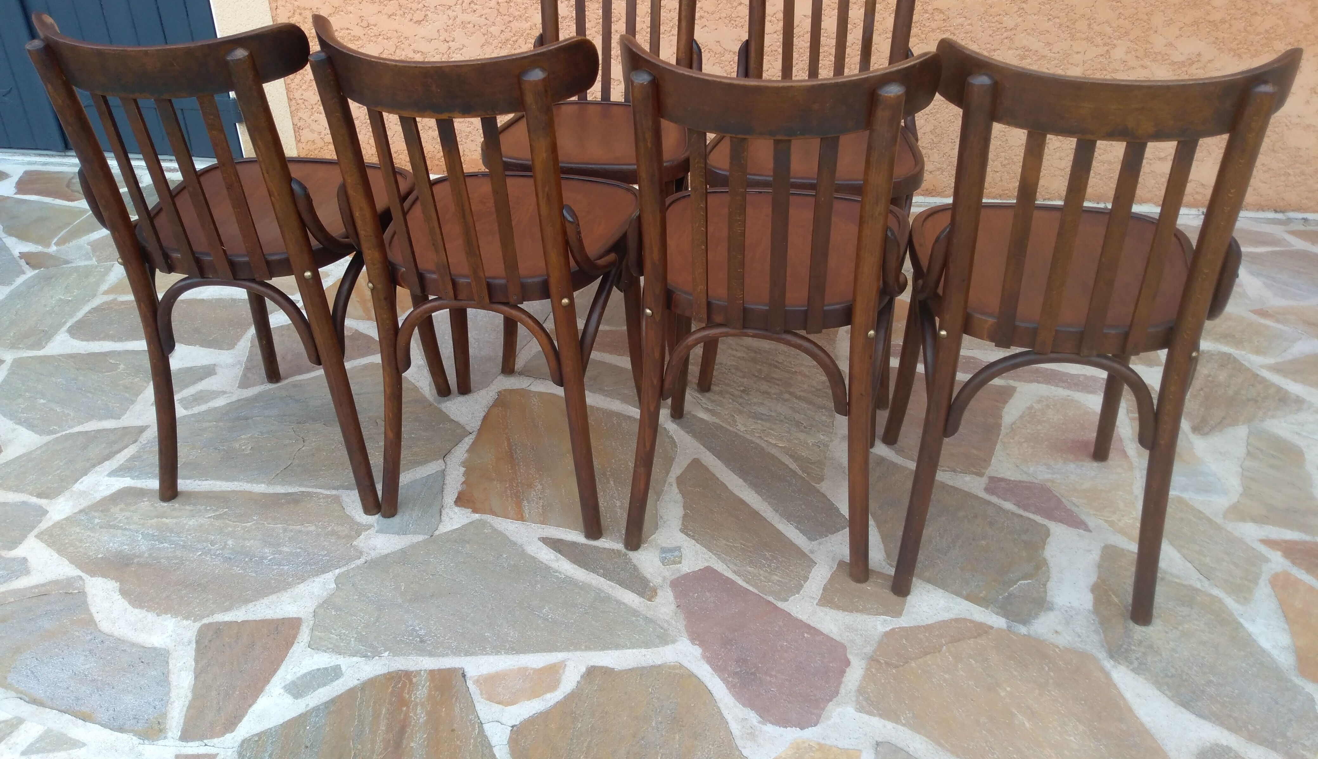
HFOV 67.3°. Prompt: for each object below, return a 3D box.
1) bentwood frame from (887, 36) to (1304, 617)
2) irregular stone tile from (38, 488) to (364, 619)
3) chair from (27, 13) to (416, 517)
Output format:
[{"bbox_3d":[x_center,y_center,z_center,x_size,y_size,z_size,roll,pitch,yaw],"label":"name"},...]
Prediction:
[{"bbox_3d":[0.574,-0.113,1.476,0.415,0.815,0.493,7,32,10],"label":"bentwood frame"},{"bbox_3d":[-0.773,0.292,1.647,0.564,0.020,0.320,2,31,3],"label":"irregular stone tile"},{"bbox_3d":[-0.666,-0.237,1.719,0.415,0.815,0.493,4,32,7],"label":"chair"}]

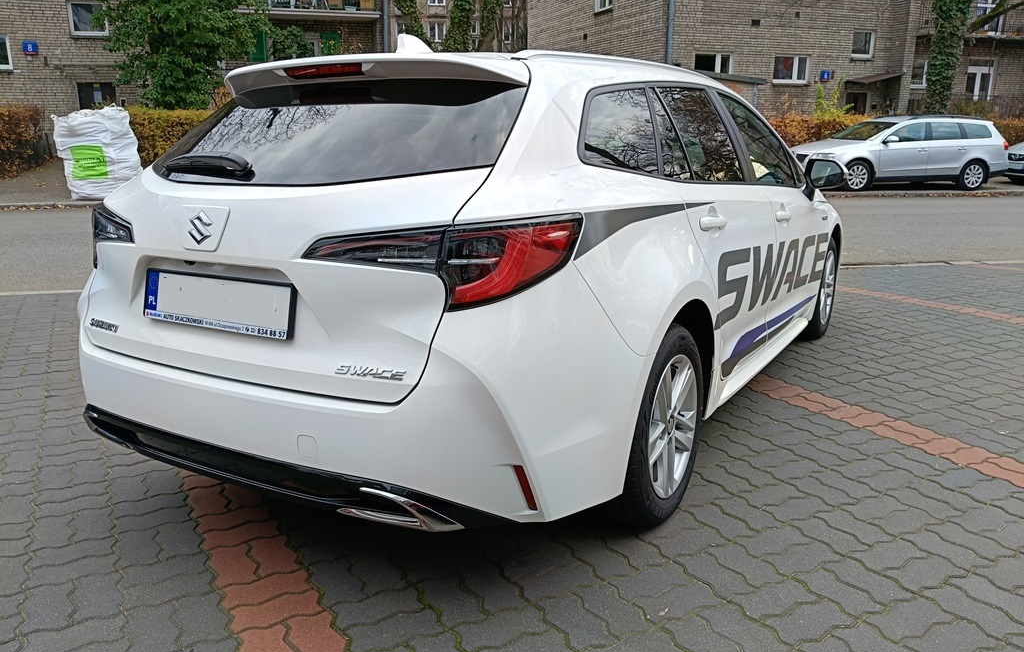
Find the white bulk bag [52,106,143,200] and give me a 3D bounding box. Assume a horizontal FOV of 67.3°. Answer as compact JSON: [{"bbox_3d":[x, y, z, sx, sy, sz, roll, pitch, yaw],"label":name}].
[{"bbox_3d":[-6.876,-2.835,12.838,0.980,1.420,0.950,-1,14,-5],"label":"white bulk bag"}]

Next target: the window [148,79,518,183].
[{"bbox_3d":[-0.554,-0.521,2.106,1.260,0.100,0.510,7,52,30],"label":"window"}]

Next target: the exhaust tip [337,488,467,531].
[{"bbox_3d":[-0.262,0.405,1.718,0.340,0.100,0.100,5,14,21],"label":"exhaust tip"}]

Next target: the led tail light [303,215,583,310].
[{"bbox_3d":[-0.163,-0.150,1.702,0.602,0.190,0.236,4,14,17],"label":"led tail light"}]

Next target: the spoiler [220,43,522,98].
[{"bbox_3d":[-0.458,-0.733,2.223,1.140,0.125,0.310,7,15,30],"label":"spoiler"}]

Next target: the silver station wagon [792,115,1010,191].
[{"bbox_3d":[8.091,-3.653,16.292,4.770,1.510,1.820,-3,14,-12],"label":"silver station wagon"}]

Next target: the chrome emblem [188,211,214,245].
[{"bbox_3d":[-0.745,-0.236,1.844,0.092,0.086,0.014,7,4,30],"label":"chrome emblem"}]

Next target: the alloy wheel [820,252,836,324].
[{"bbox_3d":[1.815,-0.237,4.636,0.190,0.440,0.440,7,15,30],"label":"alloy wheel"}]

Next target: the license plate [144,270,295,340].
[{"bbox_3d":[-0.734,-0.059,1.900,0.530,0.130,0.022,7,3,30],"label":"license plate"}]

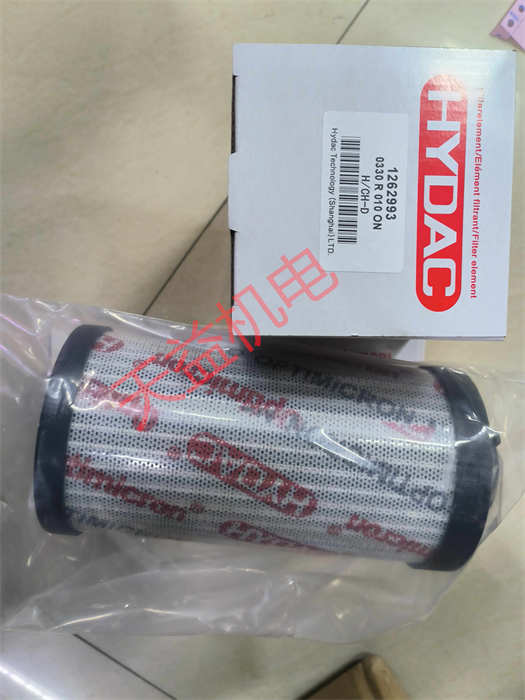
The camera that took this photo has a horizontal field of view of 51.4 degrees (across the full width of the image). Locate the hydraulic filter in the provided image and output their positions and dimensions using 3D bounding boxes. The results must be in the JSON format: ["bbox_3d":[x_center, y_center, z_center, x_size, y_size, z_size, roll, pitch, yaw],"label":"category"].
[{"bbox_3d":[0.000,0.046,0.261,0.180,0.095,0.095,7,94,-3],"label":"hydraulic filter"}]

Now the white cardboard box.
[{"bbox_3d":[0.035,-0.063,0.297,0.101,0.206,0.101,0,94,-2],"label":"white cardboard box"}]

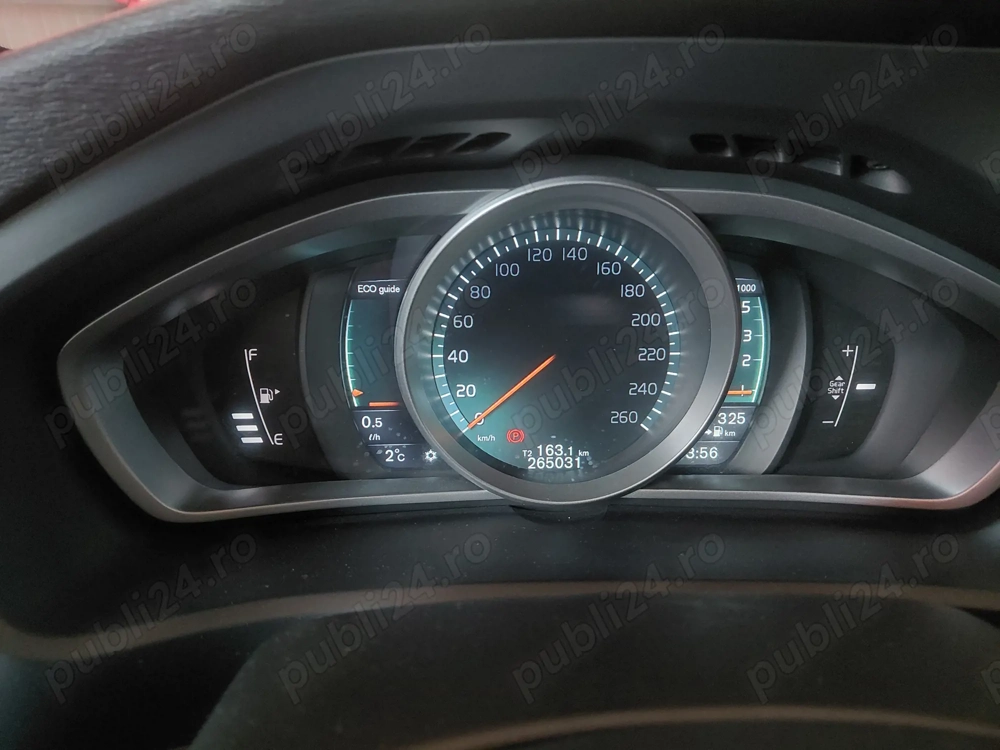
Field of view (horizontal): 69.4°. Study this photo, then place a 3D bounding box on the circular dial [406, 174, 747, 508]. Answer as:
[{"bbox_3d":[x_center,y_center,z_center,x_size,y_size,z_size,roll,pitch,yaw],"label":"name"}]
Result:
[{"bbox_3d":[0.025,-0.012,0.281,0.128,0.128,0.032,-1,12,-3],"label":"circular dial"}]

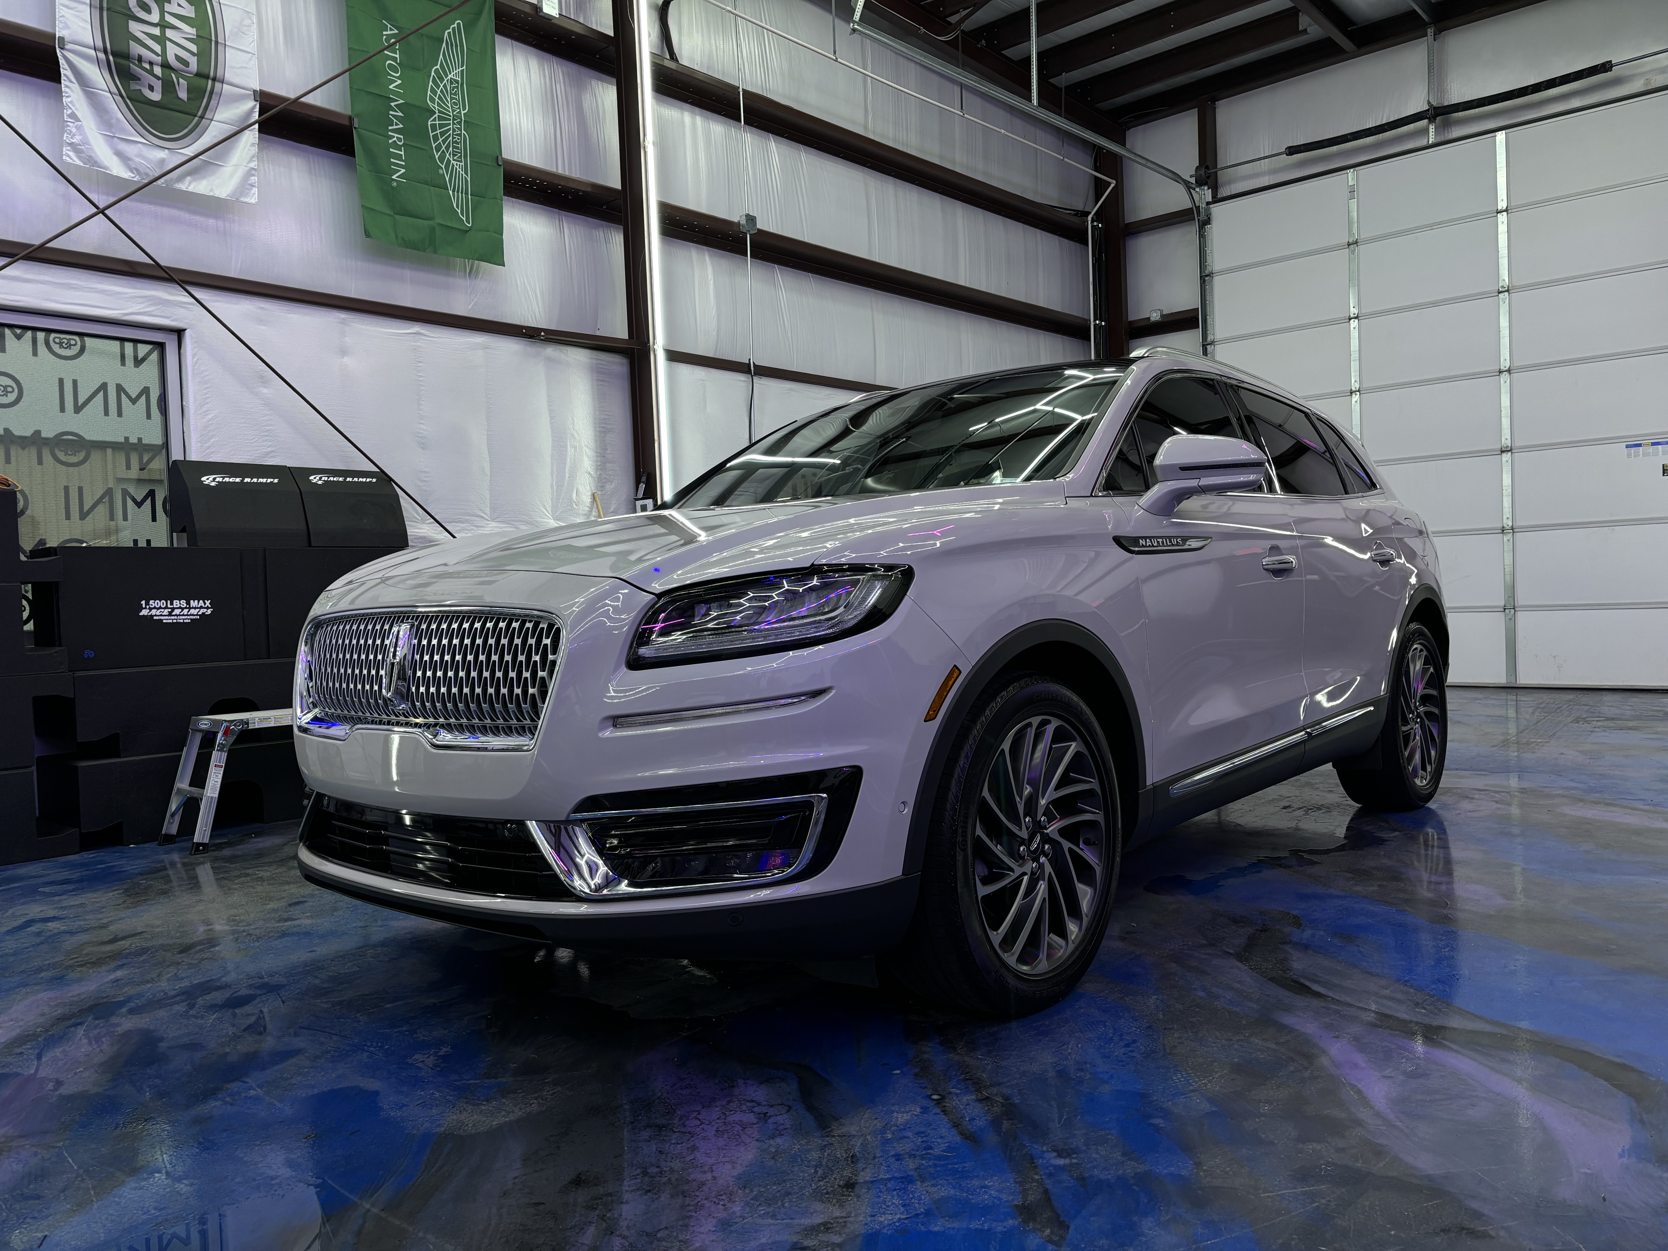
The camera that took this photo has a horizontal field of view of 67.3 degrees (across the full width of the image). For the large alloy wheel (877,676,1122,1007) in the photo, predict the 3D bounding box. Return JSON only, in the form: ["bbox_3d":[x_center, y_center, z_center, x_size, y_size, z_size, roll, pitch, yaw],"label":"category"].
[{"bbox_3d":[0.370,0.480,2.814,0.260,0.745,0.745,-1,2,40],"label":"large alloy wheel"}]

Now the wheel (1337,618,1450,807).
[{"bbox_3d":[2.209,0.353,4.986,0.260,0.745,0.745,-1,2,40],"label":"wheel"}]

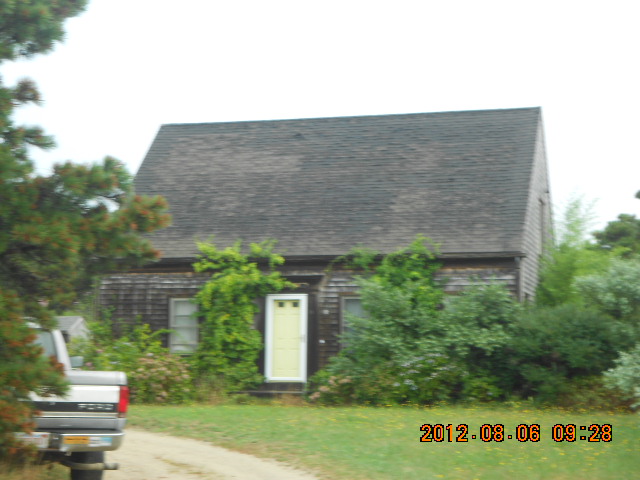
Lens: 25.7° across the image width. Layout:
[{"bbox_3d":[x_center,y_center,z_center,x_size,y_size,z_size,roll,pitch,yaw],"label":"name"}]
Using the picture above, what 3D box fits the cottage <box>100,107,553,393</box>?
[{"bbox_3d":[0.677,0.275,36.684,10.231,7.048,8.775,-1,-4,14],"label":"cottage"}]

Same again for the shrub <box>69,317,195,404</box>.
[{"bbox_3d":[-4.101,2.569,30.547,2.700,1.765,2.100,0,-4,-8],"label":"shrub"}]

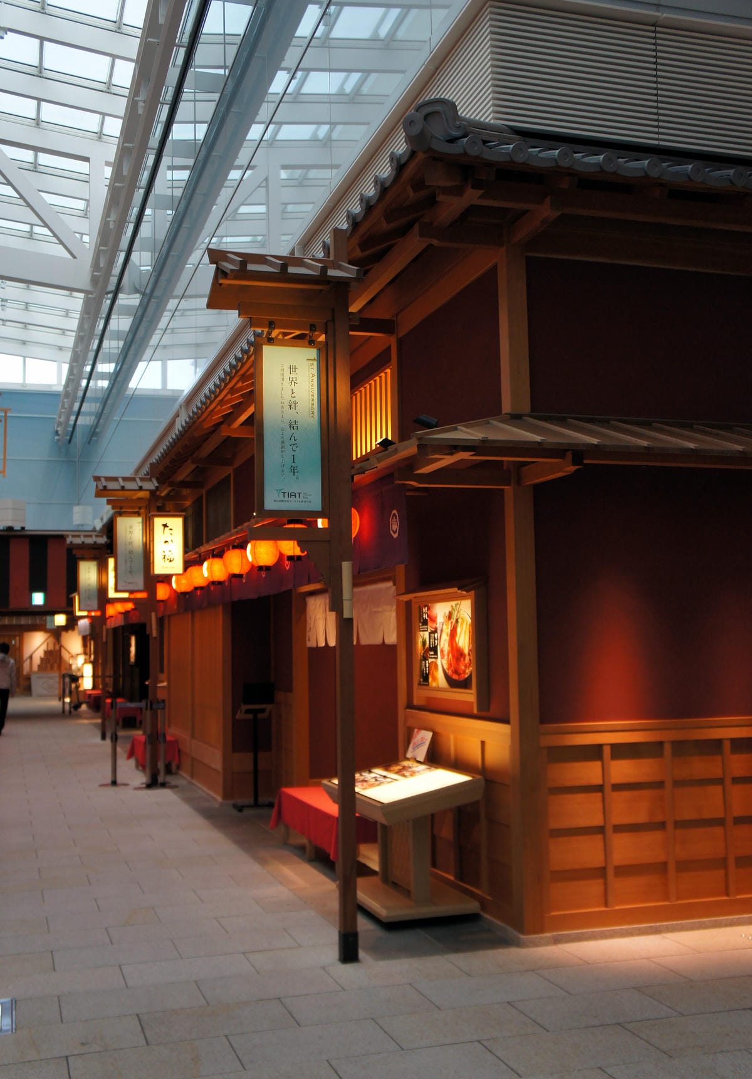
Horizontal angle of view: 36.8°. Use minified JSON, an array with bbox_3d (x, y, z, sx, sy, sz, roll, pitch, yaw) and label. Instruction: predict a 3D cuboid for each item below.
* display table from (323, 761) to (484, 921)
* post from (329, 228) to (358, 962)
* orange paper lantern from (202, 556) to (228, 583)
[{"bbox_3d":[0.130,1.745,6.686,0.580,0.780,1.150,1,-6,-18],"label":"display table"},{"bbox_3d":[-0.163,0.230,5.893,0.078,3.800,0.078,1,-5,-18],"label":"post"},{"bbox_3d":[-1.482,0.283,10.489,0.240,0.265,0.240,1,-6,-18],"label":"orange paper lantern"}]

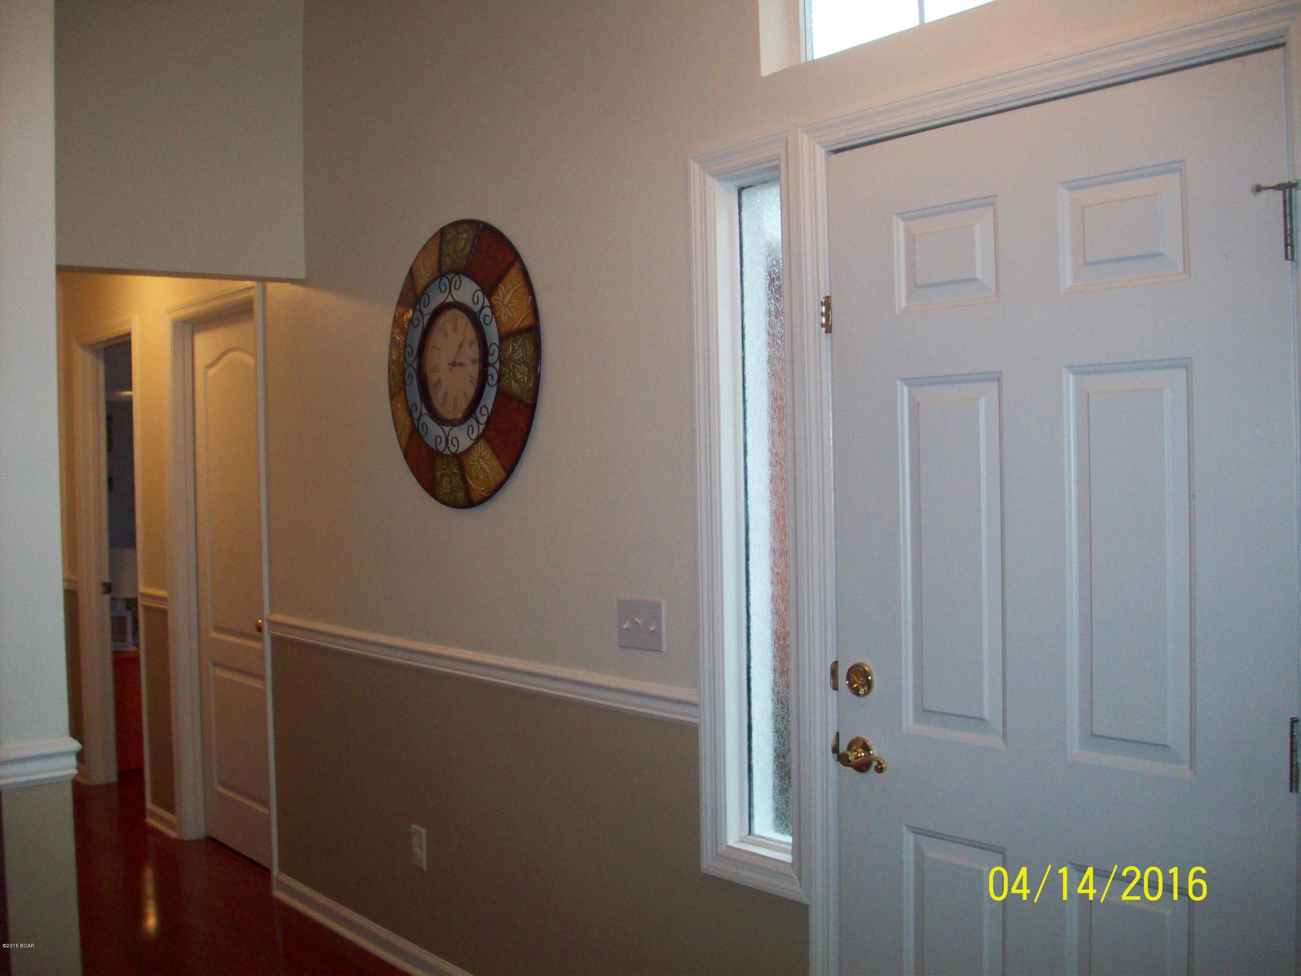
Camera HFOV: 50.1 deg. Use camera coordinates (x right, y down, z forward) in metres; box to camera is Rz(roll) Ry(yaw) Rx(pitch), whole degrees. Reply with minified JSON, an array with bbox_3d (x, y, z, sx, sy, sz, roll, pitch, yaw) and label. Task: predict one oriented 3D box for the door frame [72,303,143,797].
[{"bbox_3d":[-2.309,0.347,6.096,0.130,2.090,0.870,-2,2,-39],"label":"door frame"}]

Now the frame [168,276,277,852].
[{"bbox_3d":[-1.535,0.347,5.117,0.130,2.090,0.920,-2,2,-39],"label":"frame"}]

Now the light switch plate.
[{"bbox_3d":[-0.027,0.310,3.159,0.012,0.115,0.165,-2,2,-39],"label":"light switch plate"}]

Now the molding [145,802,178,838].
[{"bbox_3d":[-1.977,1.352,5.632,0.020,0.086,0.370,-2,2,-39],"label":"molding"}]

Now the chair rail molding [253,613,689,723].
[{"bbox_3d":[-0.601,0.470,3.874,0.025,0.072,2.200,-2,2,-39],"label":"chair rail molding"}]

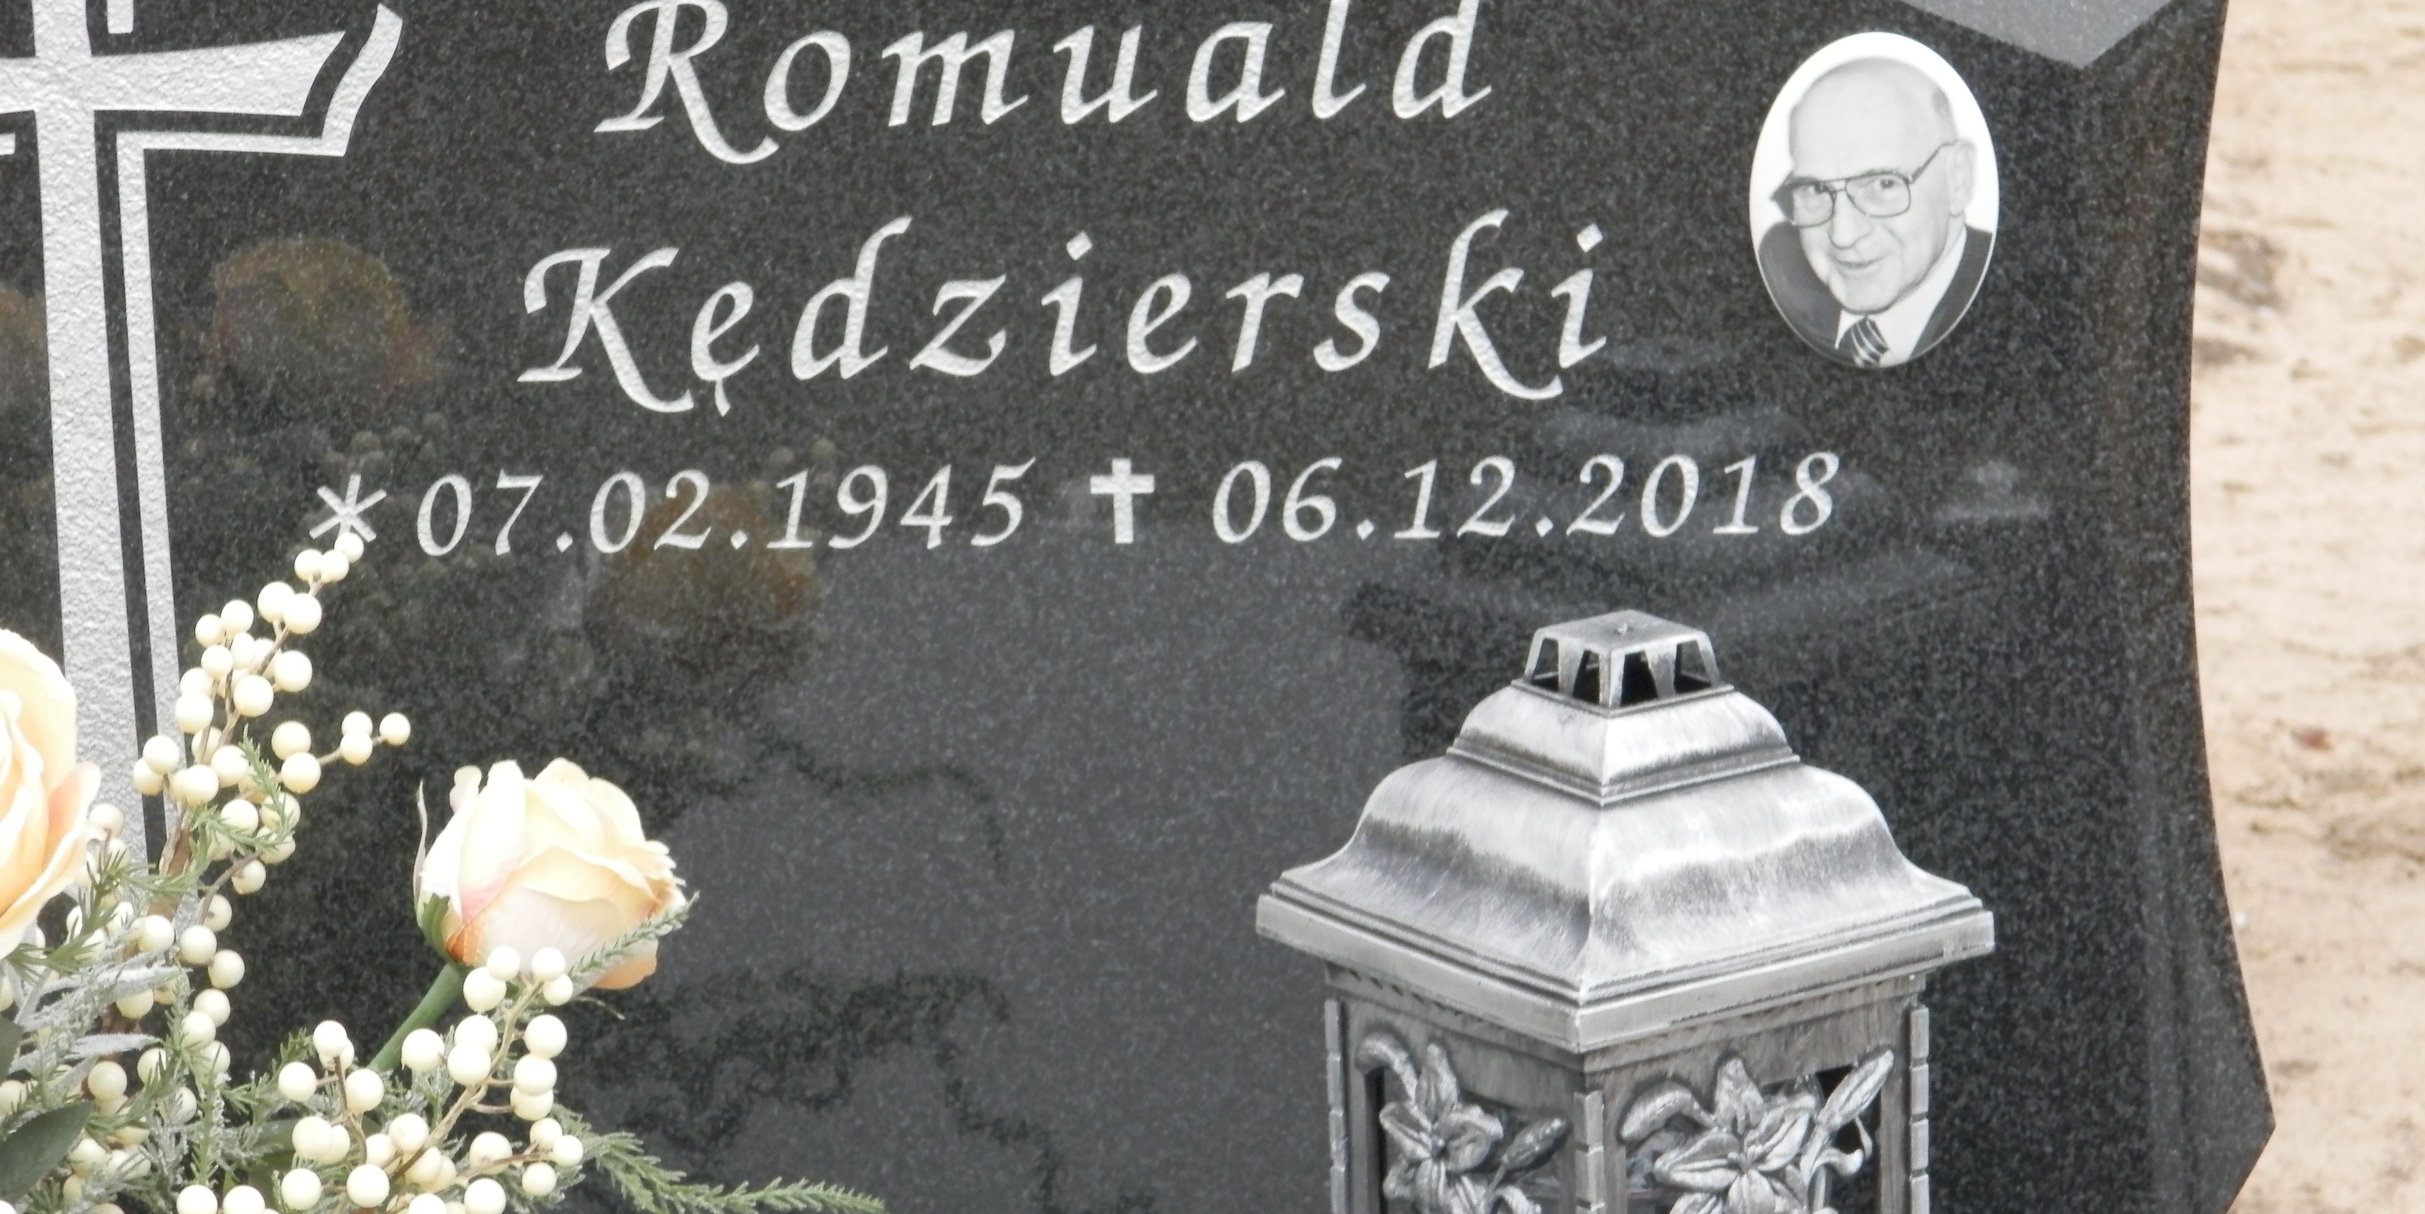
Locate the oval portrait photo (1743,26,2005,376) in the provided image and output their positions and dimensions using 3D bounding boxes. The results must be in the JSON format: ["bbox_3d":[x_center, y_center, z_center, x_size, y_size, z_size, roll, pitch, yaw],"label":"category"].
[{"bbox_3d":[0.236,-0.145,3.300,0.090,0.120,0.010,-1,11,4],"label":"oval portrait photo"}]

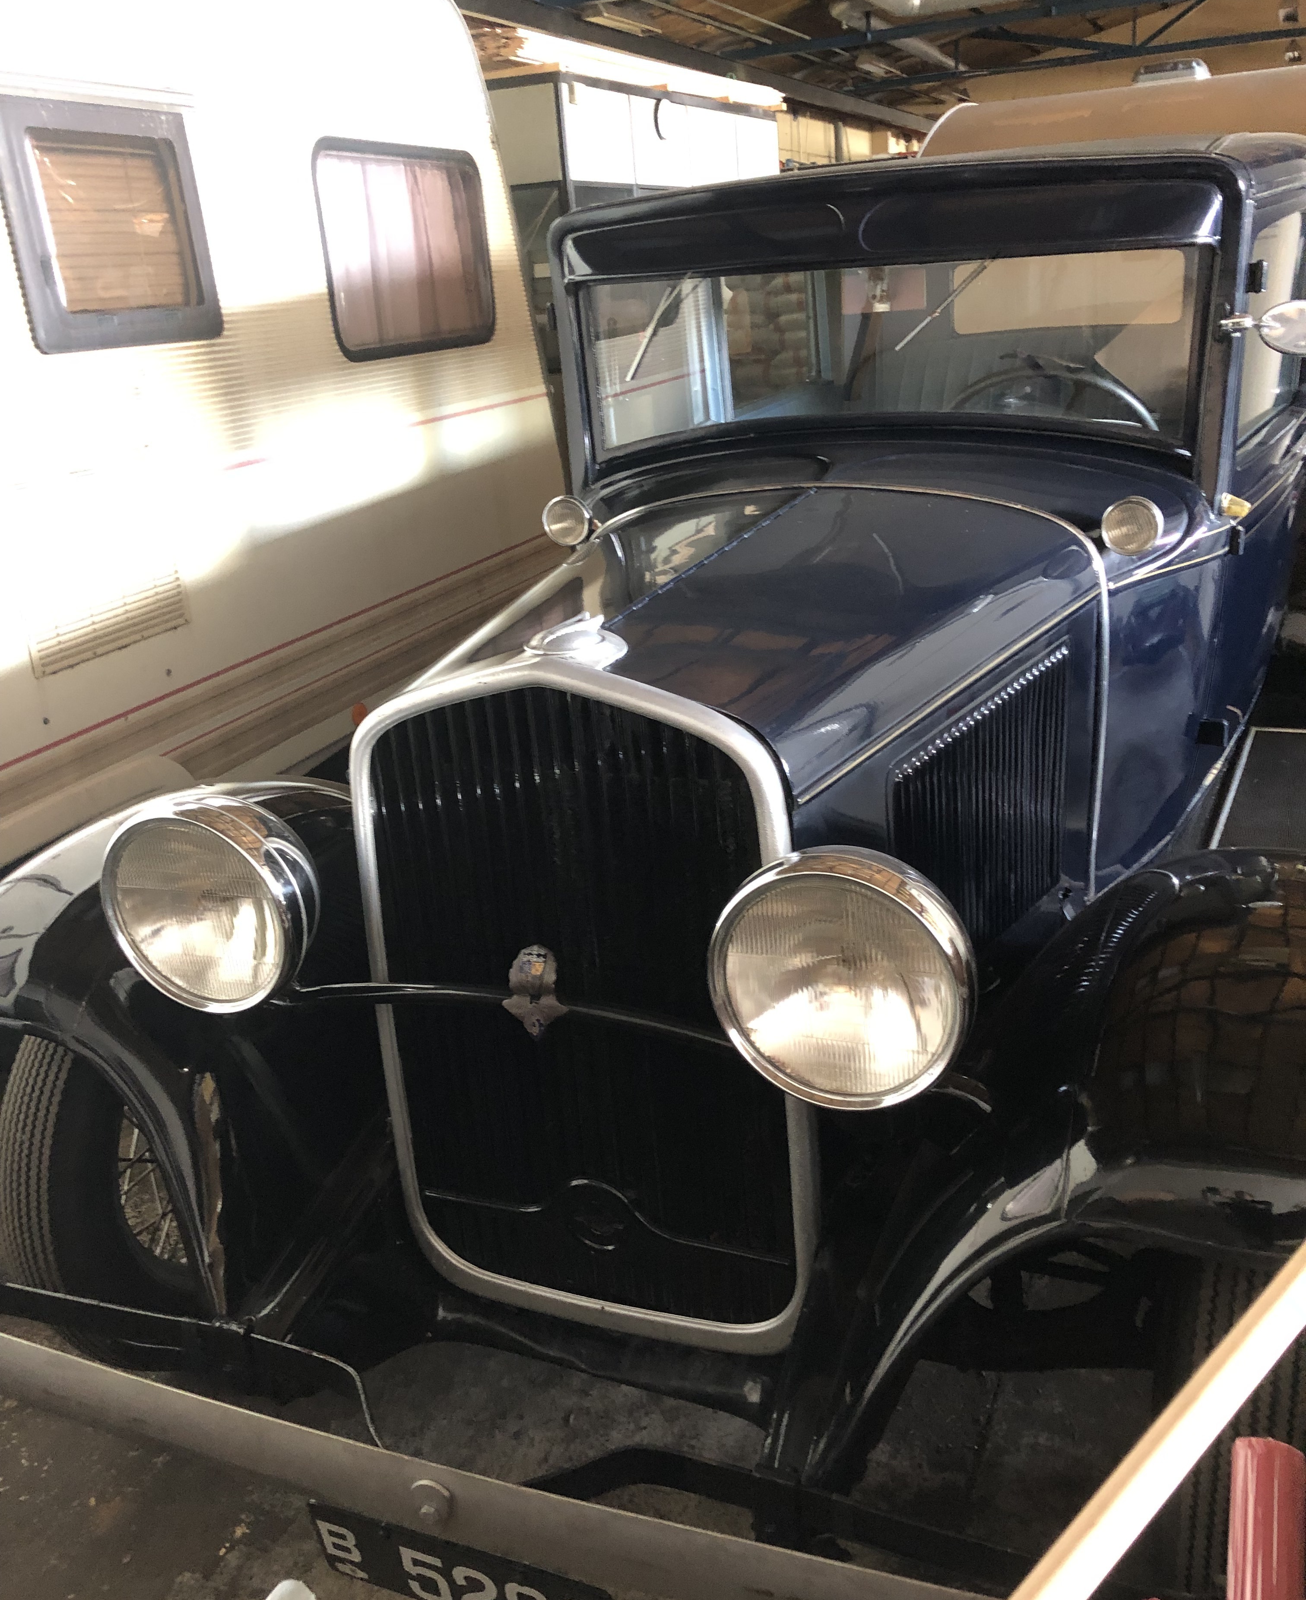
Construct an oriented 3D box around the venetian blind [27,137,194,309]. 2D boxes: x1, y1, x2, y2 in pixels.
[{"bbox_3d":[-1.030,-1.114,2.727,0.040,0.322,0.388,6,21,23],"label":"venetian blind"}]

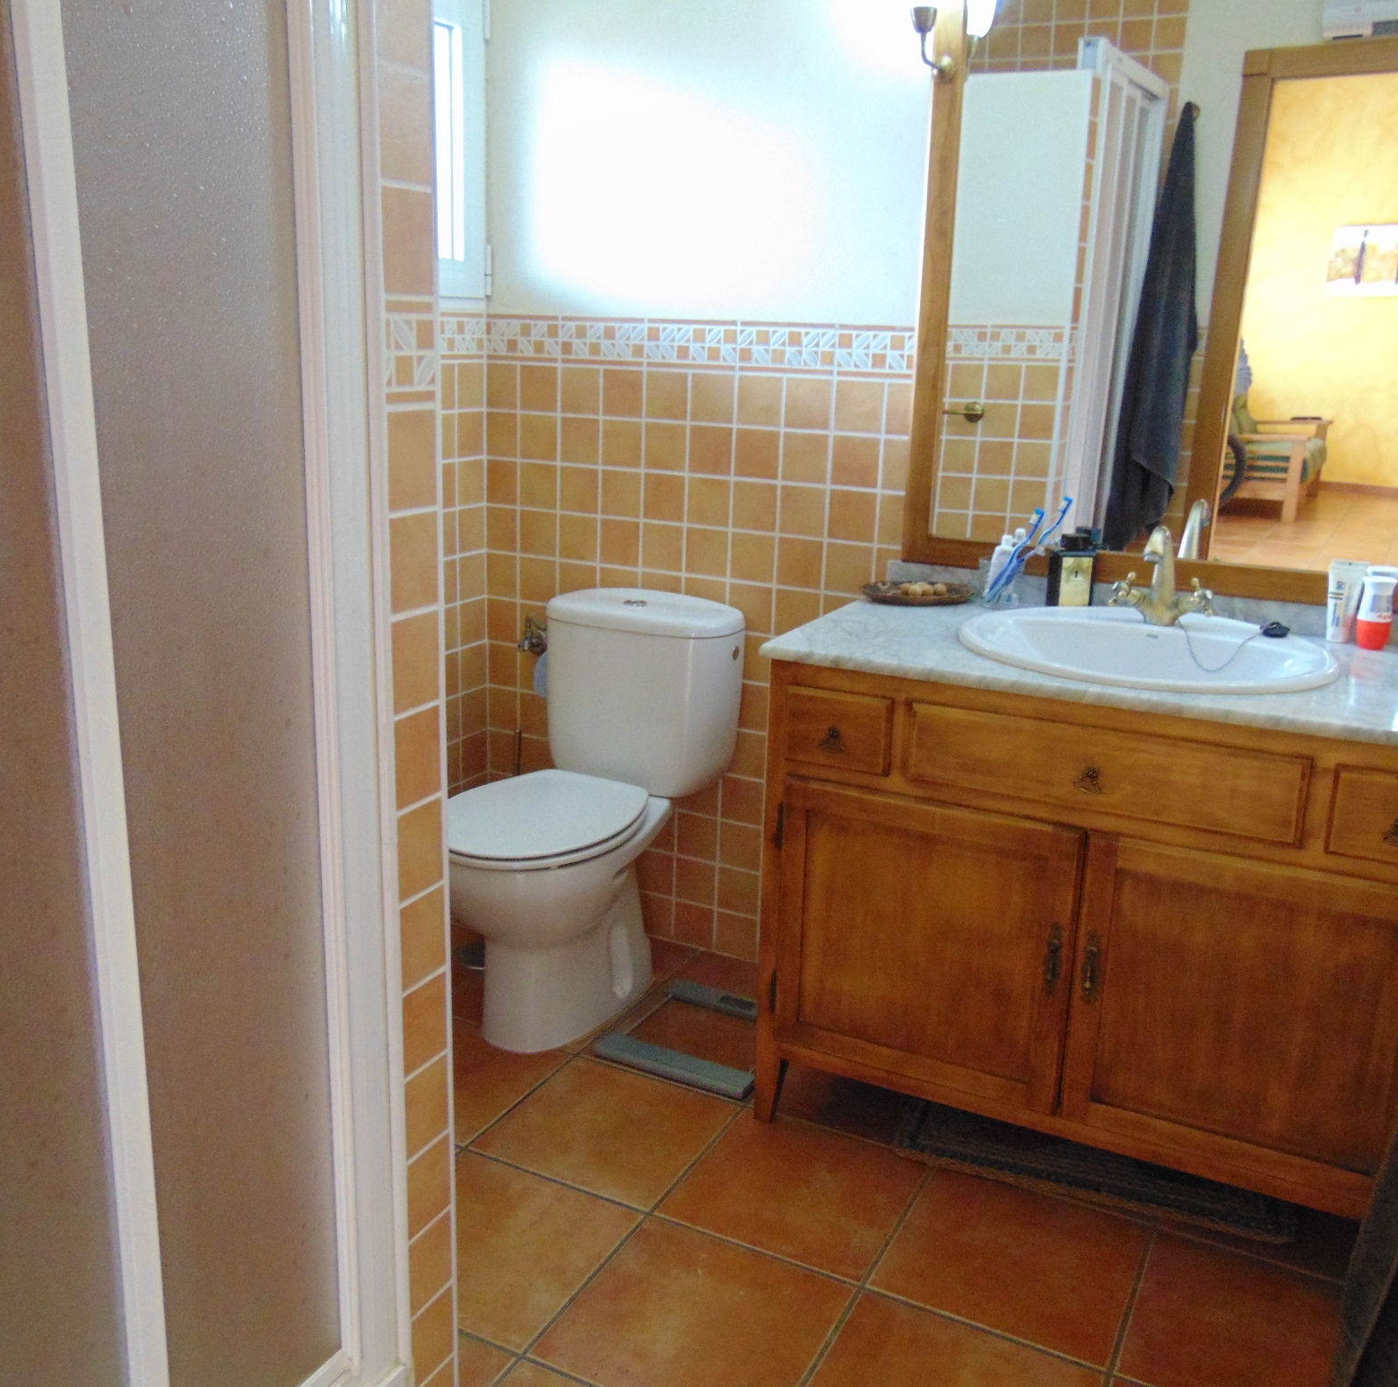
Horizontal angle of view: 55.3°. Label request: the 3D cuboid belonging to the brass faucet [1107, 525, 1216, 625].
[{"bbox_3d":[0.716,-0.180,2.082,0.157,0.163,0.175,9,16,26],"label":"brass faucet"}]

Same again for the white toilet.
[{"bbox_3d":[-0.225,0.236,2.513,0.385,0.775,0.670,9,16,25],"label":"white toilet"}]

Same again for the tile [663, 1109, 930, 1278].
[{"bbox_3d":[0.154,0.777,2.089,0.333,0.010,0.333,9,16,25],"label":"tile"}]

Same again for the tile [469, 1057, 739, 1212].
[{"bbox_3d":[-0.149,0.729,2.235,0.333,0.010,0.333,9,16,25],"label":"tile"}]

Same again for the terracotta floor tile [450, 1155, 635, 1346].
[{"bbox_3d":[-0.302,0.794,1.929,0.333,0.010,0.333,9,16,25],"label":"terracotta floor tile"}]

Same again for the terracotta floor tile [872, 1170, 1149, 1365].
[{"bbox_3d":[0.459,0.825,1.947,0.333,0.010,0.333,9,16,25],"label":"terracotta floor tile"}]

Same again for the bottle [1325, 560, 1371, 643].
[{"bbox_3d":[1.027,-0.146,2.122,0.056,0.130,0.035,9,16,25],"label":"bottle"}]

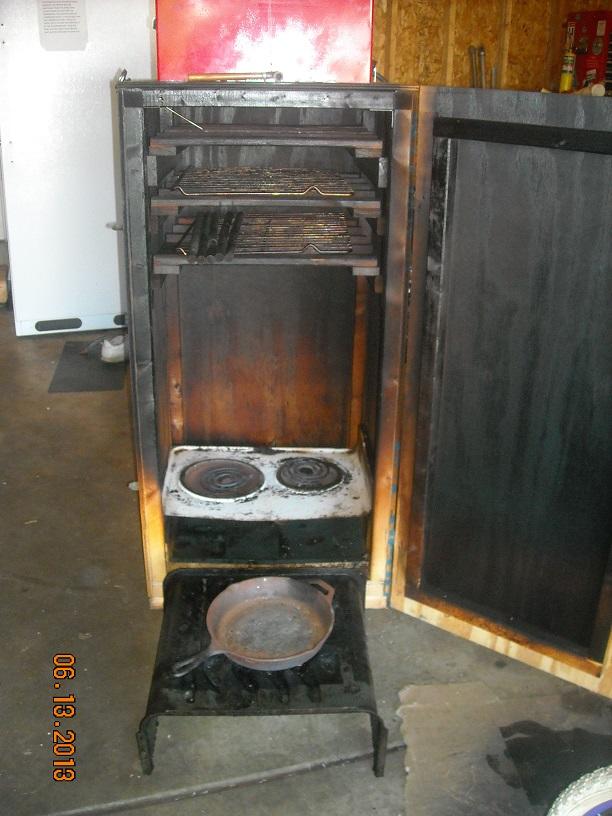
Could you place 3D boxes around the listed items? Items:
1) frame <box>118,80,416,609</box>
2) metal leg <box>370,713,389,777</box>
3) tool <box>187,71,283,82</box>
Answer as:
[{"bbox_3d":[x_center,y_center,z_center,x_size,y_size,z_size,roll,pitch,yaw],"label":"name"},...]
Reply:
[{"bbox_3d":[-0.097,-0.178,2.169,0.607,1.240,0.610,0,21,-3],"label":"frame"},{"bbox_3d":[0.141,0.645,1.579,0.033,0.150,0.030,0,21,-3],"label":"metal leg"},{"bbox_3d":[-0.165,-0.764,1.904,0.222,0.027,0.035,0,21,-3],"label":"tool"}]

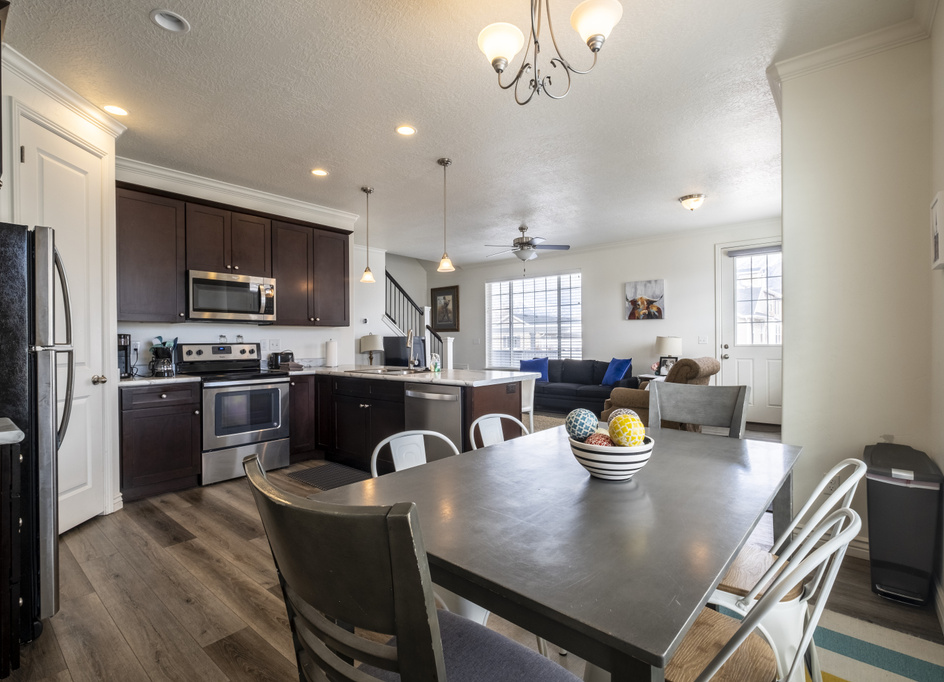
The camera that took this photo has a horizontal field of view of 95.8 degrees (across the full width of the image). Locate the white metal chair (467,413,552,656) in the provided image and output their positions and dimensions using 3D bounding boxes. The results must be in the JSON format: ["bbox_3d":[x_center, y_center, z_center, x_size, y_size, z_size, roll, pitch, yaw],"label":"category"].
[{"bbox_3d":[0.302,0.777,1.928,0.510,0.850,0.450,0,0,43],"label":"white metal chair"}]

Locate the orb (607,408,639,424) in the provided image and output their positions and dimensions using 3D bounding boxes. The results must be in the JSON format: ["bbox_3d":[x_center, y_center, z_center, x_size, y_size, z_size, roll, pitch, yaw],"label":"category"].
[{"bbox_3d":[0.520,0.287,1.460,0.108,0.108,0.108,0,0,43],"label":"orb"}]

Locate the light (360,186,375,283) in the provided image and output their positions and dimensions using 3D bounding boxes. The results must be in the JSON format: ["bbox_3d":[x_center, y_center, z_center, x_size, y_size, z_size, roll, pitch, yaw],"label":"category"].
[{"bbox_3d":[-1.046,-1.053,4.284,0.150,0.950,0.150,-1,0,0],"label":"light"}]

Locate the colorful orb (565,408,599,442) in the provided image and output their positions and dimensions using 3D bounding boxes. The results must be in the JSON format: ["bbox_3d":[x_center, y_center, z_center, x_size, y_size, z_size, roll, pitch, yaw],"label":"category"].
[{"bbox_3d":[0.348,0.266,1.355,0.100,0.100,0.100,-1,0,0],"label":"colorful orb"}]

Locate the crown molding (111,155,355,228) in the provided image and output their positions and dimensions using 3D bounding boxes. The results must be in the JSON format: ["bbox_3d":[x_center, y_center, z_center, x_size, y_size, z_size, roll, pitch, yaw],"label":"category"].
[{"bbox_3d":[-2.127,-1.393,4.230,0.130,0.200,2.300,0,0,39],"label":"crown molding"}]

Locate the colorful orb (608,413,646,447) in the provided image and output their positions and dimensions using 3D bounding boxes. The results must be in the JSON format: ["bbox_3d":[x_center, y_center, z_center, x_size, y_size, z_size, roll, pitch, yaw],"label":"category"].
[{"bbox_3d":[0.470,0.273,1.290,0.100,0.100,0.100,0,0,39],"label":"colorful orb"}]

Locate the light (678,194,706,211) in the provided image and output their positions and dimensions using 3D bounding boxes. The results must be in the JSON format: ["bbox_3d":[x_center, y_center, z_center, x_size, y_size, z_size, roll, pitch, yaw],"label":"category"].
[{"bbox_3d":[2.435,-1.520,4.715,0.300,0.140,0.300,0,0,39],"label":"light"}]

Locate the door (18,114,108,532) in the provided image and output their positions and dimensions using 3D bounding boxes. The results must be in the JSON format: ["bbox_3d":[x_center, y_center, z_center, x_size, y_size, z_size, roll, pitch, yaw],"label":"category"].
[{"bbox_3d":[-2.596,-0.048,2.728,0.050,2.500,0.610,0,0,-4],"label":"door"}]

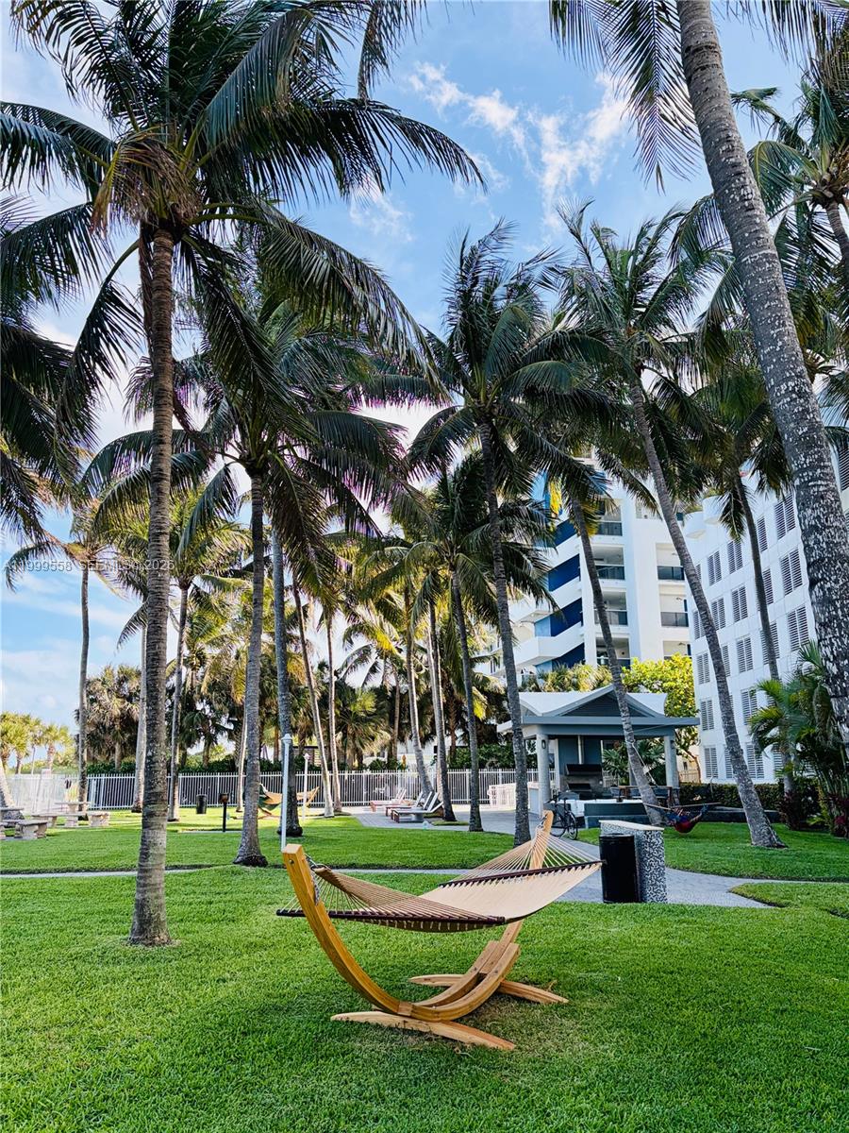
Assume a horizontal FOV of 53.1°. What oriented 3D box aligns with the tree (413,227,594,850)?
[{"bbox_3d":[2.089,-1.259,21.401,5.000,15.600,5.000,-1,-14,0],"label":"tree"}]

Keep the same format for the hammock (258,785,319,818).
[{"bbox_3d":[-5.102,8.568,31.067,1.400,1.200,3.600,9,-17,-35],"label":"hammock"}]

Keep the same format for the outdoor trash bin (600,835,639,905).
[{"bbox_3d":[2.433,3.730,10.562,0.450,0.770,0.450,-3,-14,12],"label":"outdoor trash bin"}]

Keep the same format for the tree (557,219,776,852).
[{"bbox_3d":[5.188,-1.371,19.364,4.400,14.800,4.800,-1,-14,0],"label":"tree"}]

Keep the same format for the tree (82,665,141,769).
[{"bbox_3d":[-16.922,9.064,46.202,3.500,7.600,3.500,-1,-14,0],"label":"tree"}]

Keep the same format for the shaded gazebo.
[{"bbox_3d":[6.780,7.393,34.107,6.850,4.720,4.900,1,-14,-6],"label":"shaded gazebo"}]

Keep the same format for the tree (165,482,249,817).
[{"bbox_3d":[-8.724,3.068,31.177,4.600,11.900,4.600,-1,-14,0],"label":"tree"}]

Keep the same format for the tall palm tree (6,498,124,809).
[{"bbox_3d":[-13.872,3.253,32.173,4.700,12.100,4.700,-1,-14,0],"label":"tall palm tree"}]

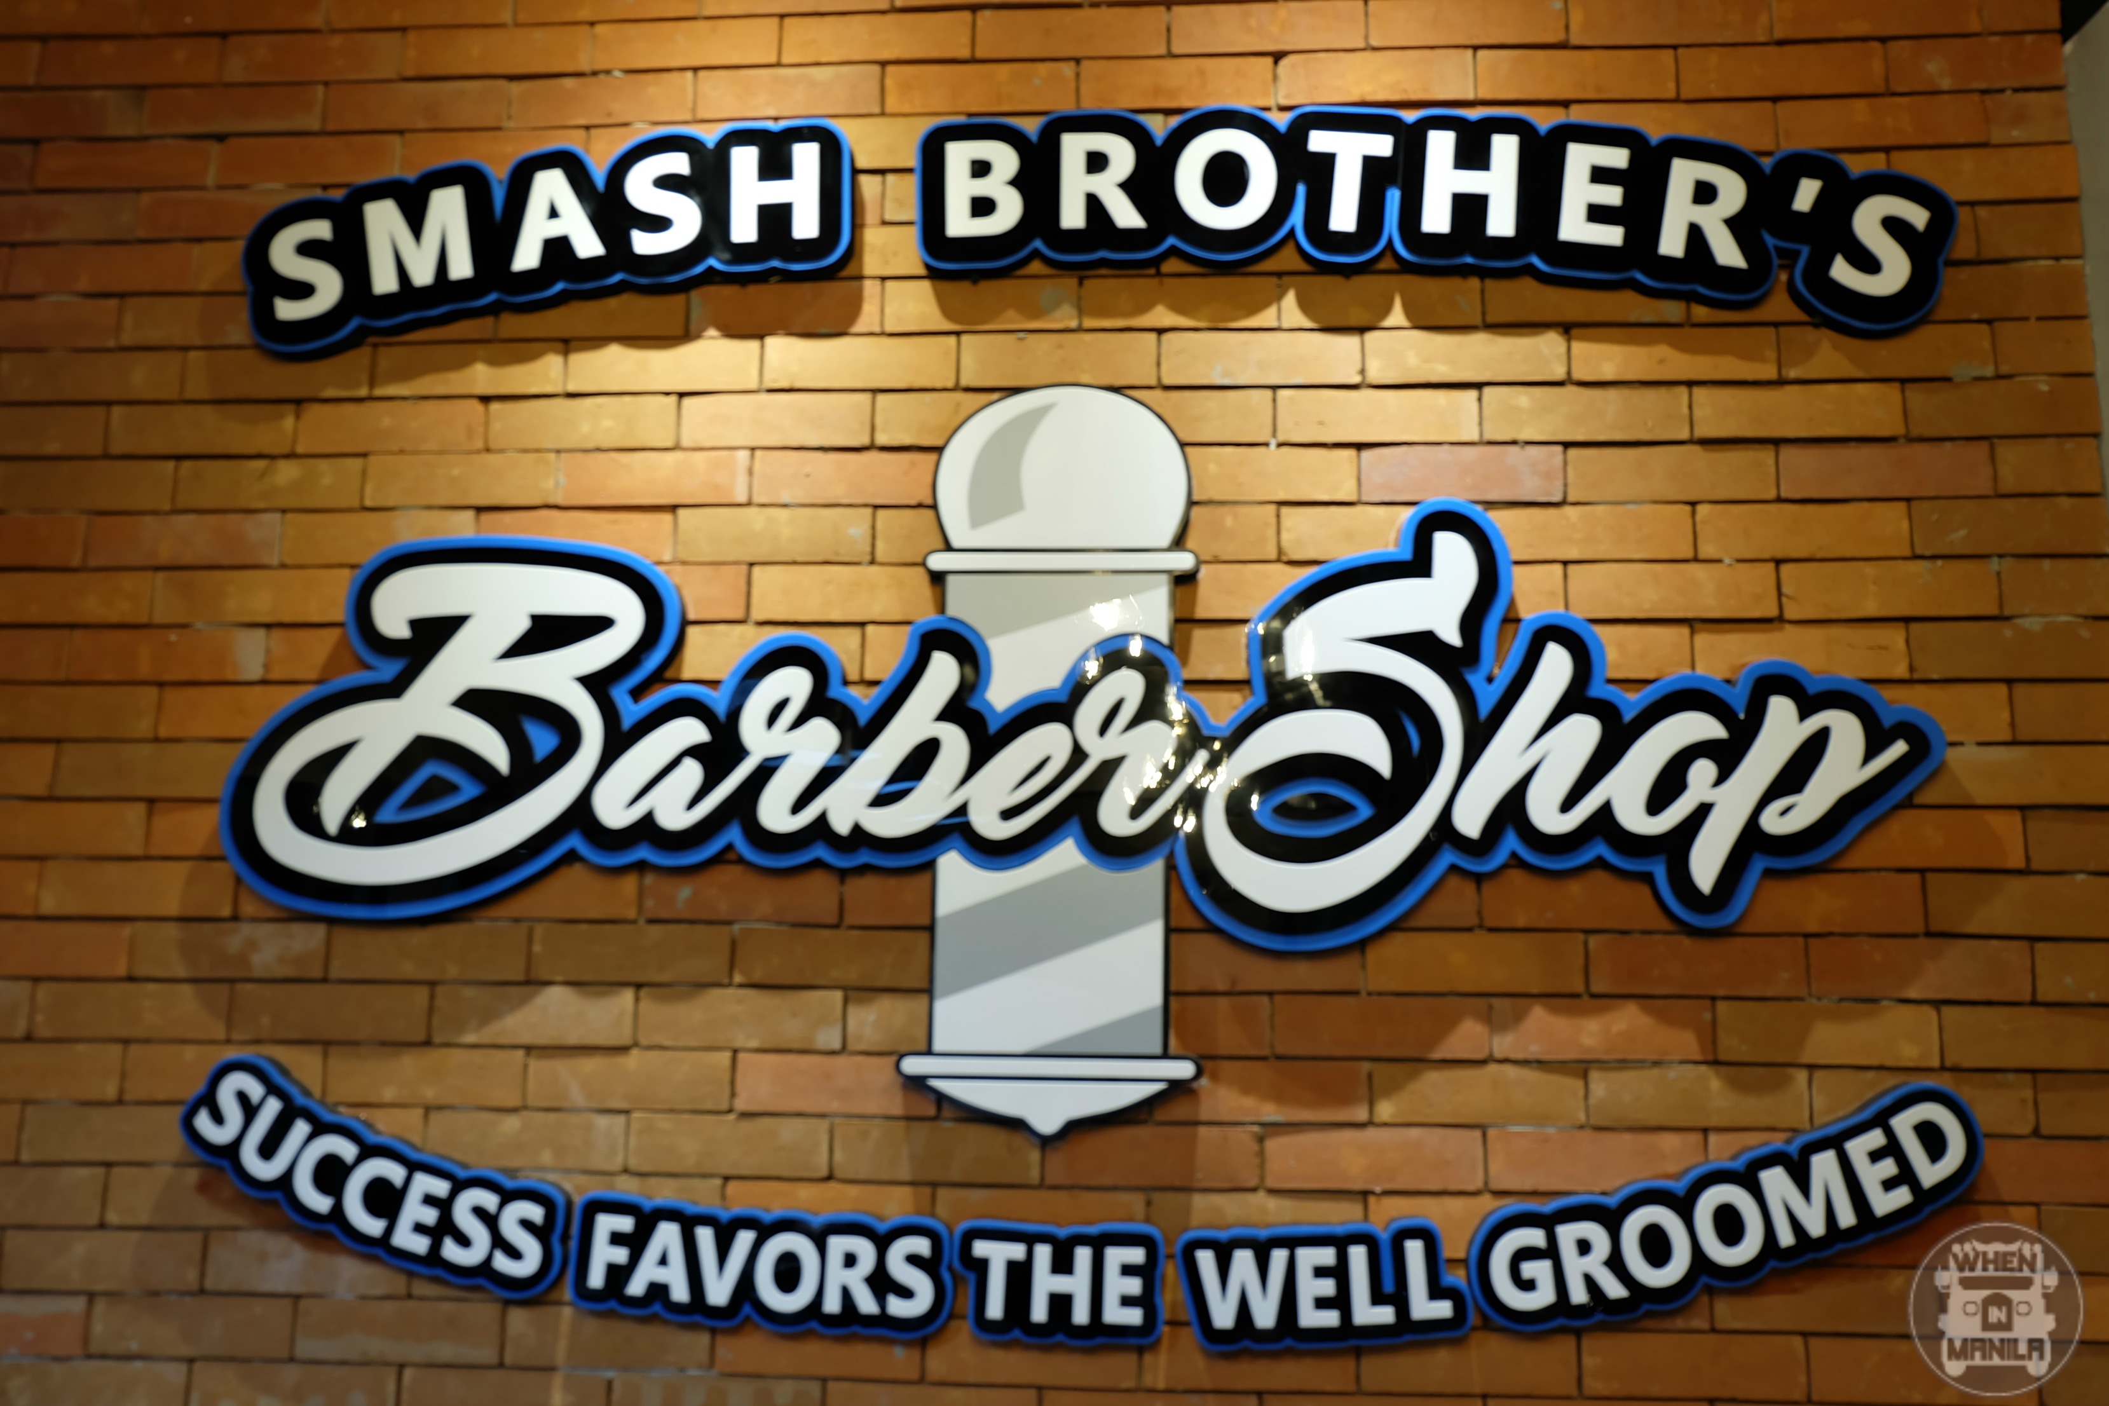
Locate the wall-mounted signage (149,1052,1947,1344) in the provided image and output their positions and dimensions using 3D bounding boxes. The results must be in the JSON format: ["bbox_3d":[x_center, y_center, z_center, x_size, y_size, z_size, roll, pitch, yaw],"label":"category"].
[{"bbox_3d":[-0.001,0.496,1.570,1.775,0.265,0.040,0,-8,4],"label":"wall-mounted signage"}]

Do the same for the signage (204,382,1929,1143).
[{"bbox_3d":[0.003,0.051,1.626,1.743,0.763,0.050,0,-8,4],"label":"signage"}]

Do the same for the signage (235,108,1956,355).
[{"bbox_3d":[0.019,-0.508,1.707,1.826,0.258,0.040,0,-8,4],"label":"signage"}]

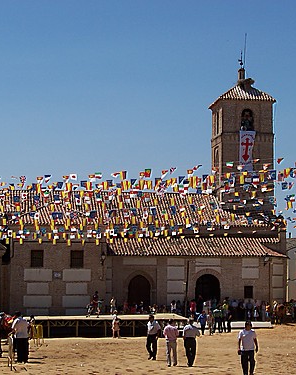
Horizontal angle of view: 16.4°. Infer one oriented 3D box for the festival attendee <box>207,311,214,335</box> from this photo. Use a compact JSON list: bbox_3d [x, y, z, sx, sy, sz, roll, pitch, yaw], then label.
[{"bbox_3d":[3.886,8.404,63.447,0.420,1.480,0.330,2,-5,-14],"label":"festival attendee"}]

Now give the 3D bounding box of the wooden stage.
[{"bbox_3d":[-2.764,8.439,63.020,9.730,1.030,8.000,1,-5,-4],"label":"wooden stage"}]

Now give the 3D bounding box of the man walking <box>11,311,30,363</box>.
[{"bbox_3d":[-4.390,5.178,35.421,0.600,1.750,0.420,2,-5,-14],"label":"man walking"}]

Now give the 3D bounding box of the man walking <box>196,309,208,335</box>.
[{"bbox_3d":[3.344,8.279,62.665,0.450,1.480,0.350,2,-5,-14],"label":"man walking"}]

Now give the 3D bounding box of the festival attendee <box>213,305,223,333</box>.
[{"bbox_3d":[4.279,8.086,63.135,0.500,1.730,0.350,3,-5,-30],"label":"festival attendee"}]

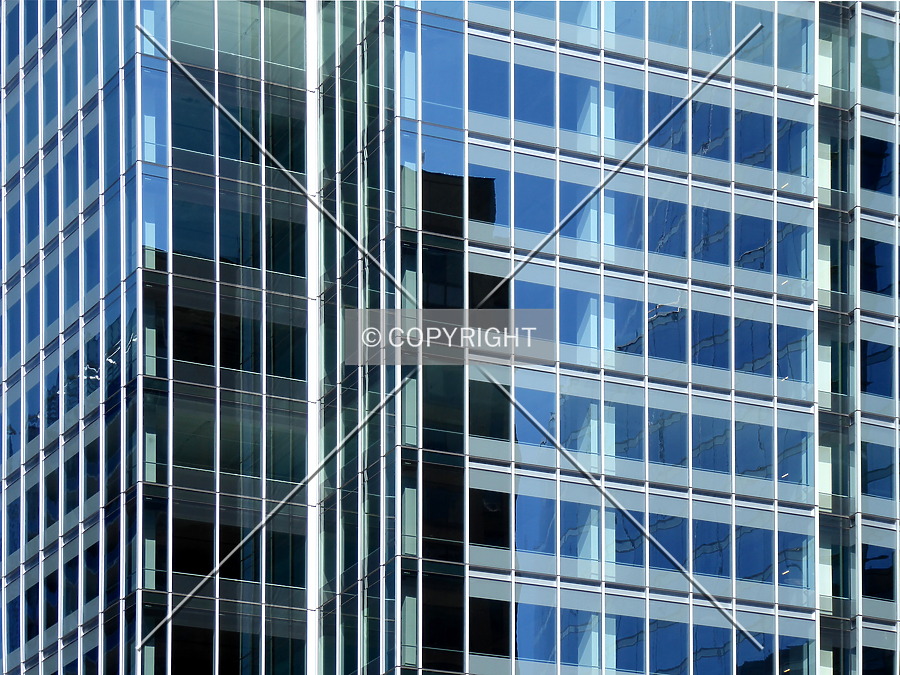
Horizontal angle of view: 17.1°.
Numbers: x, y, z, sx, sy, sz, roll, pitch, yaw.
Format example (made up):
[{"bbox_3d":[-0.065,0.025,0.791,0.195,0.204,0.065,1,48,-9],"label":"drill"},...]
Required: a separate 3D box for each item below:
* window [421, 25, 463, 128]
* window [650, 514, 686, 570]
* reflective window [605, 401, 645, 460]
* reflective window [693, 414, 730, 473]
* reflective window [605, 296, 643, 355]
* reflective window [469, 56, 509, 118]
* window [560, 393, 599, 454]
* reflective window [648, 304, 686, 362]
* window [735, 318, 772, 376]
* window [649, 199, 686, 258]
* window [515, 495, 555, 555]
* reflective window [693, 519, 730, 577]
[{"bbox_3d":[-0.290,-9.050,103.670,1.640,3.470,0.100,0,0,-28],"label":"window"},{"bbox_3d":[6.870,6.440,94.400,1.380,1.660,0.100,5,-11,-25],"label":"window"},{"bbox_3d":[6.280,3.360,107.020,1.590,2.020,0.100,0,0,-28],"label":"reflective window"},{"bbox_3d":[9.201,3.732,105.180,1.628,1.834,0.100,4,-10,-25],"label":"reflective window"},{"bbox_3d":[6.059,-0.414,104.358,1.592,1.814,0.100,4,-10,-25],"label":"reflective window"},{"bbox_3d":[1.336,-8.644,103.458,1.623,1.907,0.100,4,-10,-25],"label":"reflective window"},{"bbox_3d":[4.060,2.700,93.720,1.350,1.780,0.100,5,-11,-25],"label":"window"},{"bbox_3d":[7.647,-0.136,105.077,1.615,1.826,0.100,4,-10,-25],"label":"reflective window"},{"bbox_3d":[11.110,0.370,109.490,1.660,2.070,0.100,0,0,-28],"label":"window"},{"bbox_3d":[7.840,-3.970,107.820,1.610,2.040,0.100,0,0,-28],"label":"window"},{"bbox_3d":[2.877,6.363,101.690,1.607,1.854,0.100,4,-10,-25],"label":"window"},{"bbox_3d":[8.310,6.680,95.060,1.400,1.670,0.100,5,-11,-25],"label":"reflective window"}]

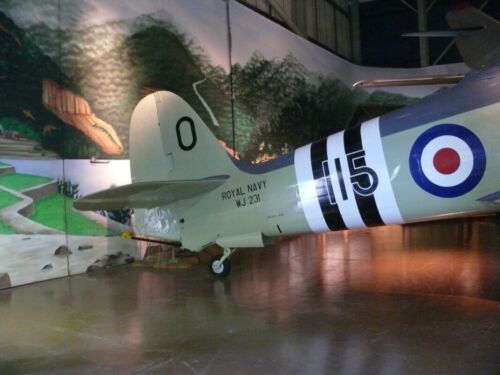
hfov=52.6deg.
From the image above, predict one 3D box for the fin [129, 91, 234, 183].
[{"bbox_3d":[-1.172,-0.761,7.779,1.804,1.559,0.200,-12,-4,22],"label":"fin"}]

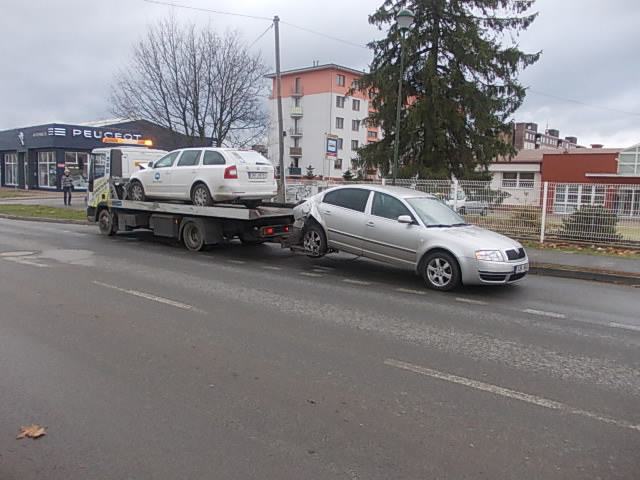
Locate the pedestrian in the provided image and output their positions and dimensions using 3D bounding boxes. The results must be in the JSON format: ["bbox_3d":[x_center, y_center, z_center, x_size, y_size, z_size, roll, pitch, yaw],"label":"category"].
[{"bbox_3d":[-12.147,-2.526,24.905,0.560,1.740,0.360,-2,8,-26],"label":"pedestrian"}]

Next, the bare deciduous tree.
[{"bbox_3d":[-7.885,-7.762,31.309,9.669,11.020,8.992,-1,7,-14],"label":"bare deciduous tree"}]

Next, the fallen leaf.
[{"bbox_3d":[-1.919,1.280,3.444,0.185,0.035,0.130,-2,8,-26],"label":"fallen leaf"}]

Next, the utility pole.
[{"bbox_3d":[-1.384,-4.118,17.937,0.300,7.007,0.300,-1,7,0],"label":"utility pole"}]

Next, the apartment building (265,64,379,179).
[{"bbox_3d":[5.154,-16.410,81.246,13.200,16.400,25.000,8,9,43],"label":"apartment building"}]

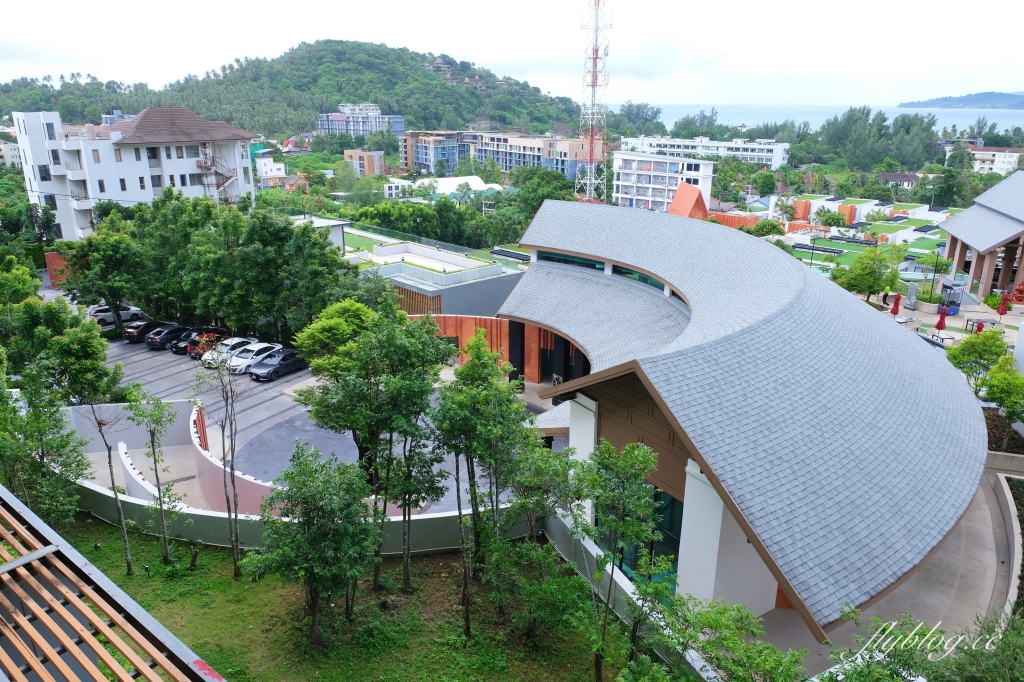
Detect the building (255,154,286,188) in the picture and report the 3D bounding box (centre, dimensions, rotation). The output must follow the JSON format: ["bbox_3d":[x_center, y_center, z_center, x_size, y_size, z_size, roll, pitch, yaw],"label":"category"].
[{"bbox_3d":[-81.387,-58.022,228.093,8.600,11.000,8.000,-12,23,-32],"label":"building"}]

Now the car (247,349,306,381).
[{"bbox_3d":[-16.962,1.635,50.167,1.800,1.460,4.550,12,23,31],"label":"car"}]

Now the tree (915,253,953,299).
[{"bbox_3d":[34.961,-5.420,56.467,2.730,3.900,2.900,12,22,30],"label":"tree"}]

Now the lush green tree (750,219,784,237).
[{"bbox_3d":[33.504,-14.481,89.484,4.460,3.160,4.460,0,19,0],"label":"lush green tree"}]

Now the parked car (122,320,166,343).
[{"bbox_3d":[-31.790,-1.147,60.484,1.800,1.450,4.650,12,22,30],"label":"parked car"}]

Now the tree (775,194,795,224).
[{"bbox_3d":[40.113,-19.342,100.453,2.940,4.380,2.940,0,19,0],"label":"tree"}]

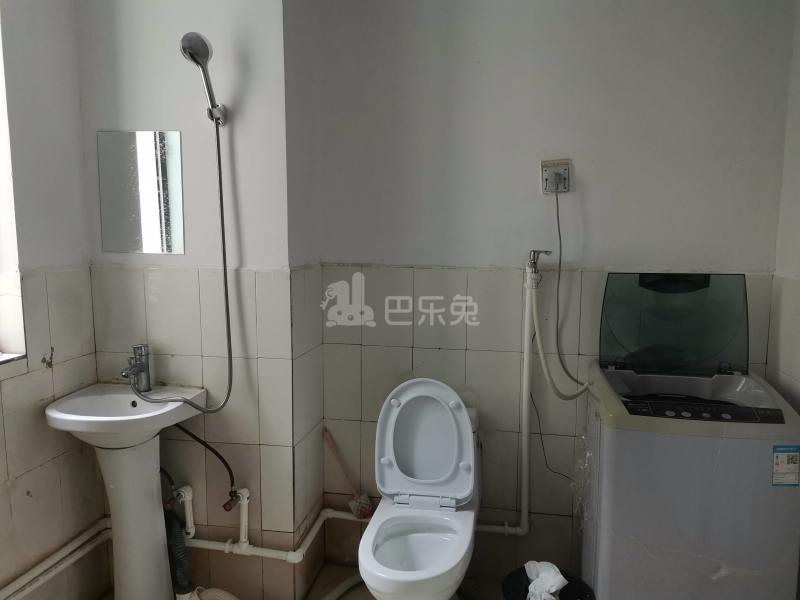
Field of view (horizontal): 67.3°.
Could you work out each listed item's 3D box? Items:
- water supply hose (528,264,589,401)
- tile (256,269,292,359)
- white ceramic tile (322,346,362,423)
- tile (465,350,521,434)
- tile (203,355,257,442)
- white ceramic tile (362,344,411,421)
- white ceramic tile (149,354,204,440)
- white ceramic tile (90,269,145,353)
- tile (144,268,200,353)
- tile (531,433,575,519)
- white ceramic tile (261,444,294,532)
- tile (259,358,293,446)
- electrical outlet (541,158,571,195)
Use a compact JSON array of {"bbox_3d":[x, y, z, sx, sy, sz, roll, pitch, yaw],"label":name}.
[{"bbox_3d":[0.551,0.118,2.067,0.208,0.465,0.080,2,8,10],"label":"water supply hose"},{"bbox_3d":[-0.411,0.048,1.969,0.119,0.301,0.010,2,8,10],"label":"tile"},{"bbox_3d":[-0.221,0.320,2.316,0.150,0.300,0.010,2,7,10],"label":"white ceramic tile"},{"bbox_3d":[0.345,0.337,2.221,0.200,0.300,0.010,2,7,10],"label":"tile"},{"bbox_3d":[-0.568,0.341,2.034,0.200,0.300,0.010,2,7,10],"label":"tile"},{"bbox_3d":[-0.051,0.324,2.279,0.200,0.301,0.010,2,8,10],"label":"white ceramic tile"},{"bbox_3d":[-0.765,0.335,2.069,0.200,0.300,0.010,2,7,10],"label":"white ceramic tile"},{"bbox_3d":[-0.963,0.032,2.066,0.200,0.301,0.010,2,8,10],"label":"white ceramic tile"},{"bbox_3d":[-0.763,0.038,2.035,0.200,0.298,0.010,2,7,10],"label":"tile"},{"bbox_3d":[0.538,0.640,2.215,0.200,0.301,0.010,2,8,10],"label":"tile"},{"bbox_3d":[-0.416,0.647,2.054,0.119,0.300,0.010,2,7,10],"label":"white ceramic tile"},{"bbox_3d":[-0.415,0.349,2.016,0.119,0.300,0.010,2,7,10],"label":"tile"},{"bbox_3d":[0.533,-0.422,2.060,0.093,0.112,0.030,2,8,10],"label":"electrical outlet"}]

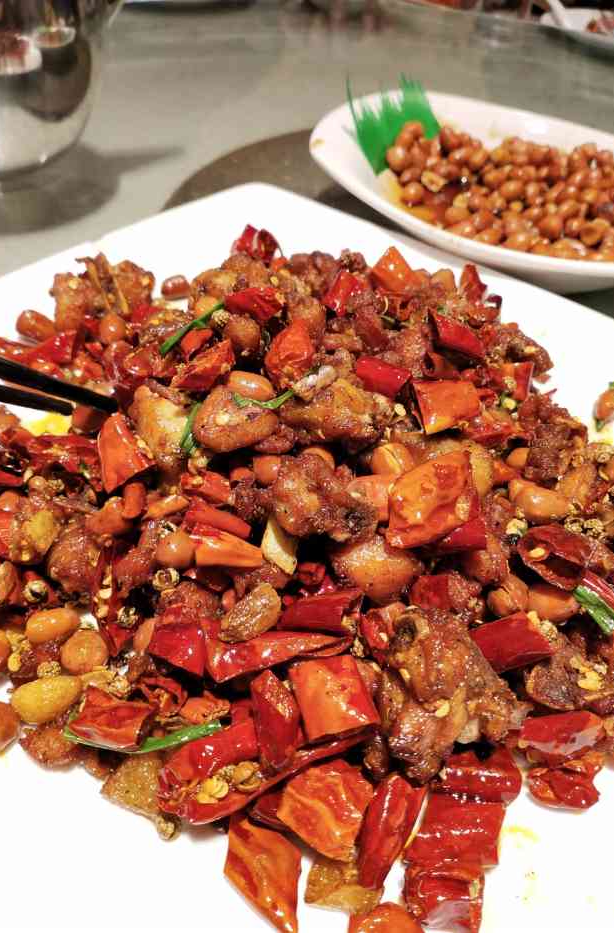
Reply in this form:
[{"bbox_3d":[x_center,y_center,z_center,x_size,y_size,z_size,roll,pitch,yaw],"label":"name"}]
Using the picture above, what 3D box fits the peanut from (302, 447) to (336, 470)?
[{"bbox_3d":[0.003,-0.001,0.222,0.012,0.009,0.009,0,41,0],"label":"peanut"}]

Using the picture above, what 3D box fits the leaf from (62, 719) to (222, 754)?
[{"bbox_3d":[-0.037,0.061,0.180,0.035,0.005,0.007,-2,47,-5],"label":"leaf"}]

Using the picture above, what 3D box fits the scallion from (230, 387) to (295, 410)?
[{"bbox_3d":[-0.013,-0.020,0.243,0.019,0.004,0.006,-4,42,-4],"label":"scallion"}]

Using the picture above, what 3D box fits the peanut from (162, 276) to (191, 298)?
[{"bbox_3d":[-0.055,-0.076,0.343,0.012,0.009,0.010,-5,41,-6],"label":"peanut"}]

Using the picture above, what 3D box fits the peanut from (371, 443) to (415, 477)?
[{"bbox_3d":[0.023,-0.001,0.215,0.012,0.010,0.010,0,55,2],"label":"peanut"}]

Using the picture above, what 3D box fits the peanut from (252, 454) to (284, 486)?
[{"bbox_3d":[-0.010,0.001,0.220,0.012,0.009,0.009,0,41,0],"label":"peanut"}]

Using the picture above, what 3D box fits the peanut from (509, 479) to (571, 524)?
[{"bbox_3d":[0.063,0.009,0.219,0.016,0.010,0.011,29,82,19],"label":"peanut"}]

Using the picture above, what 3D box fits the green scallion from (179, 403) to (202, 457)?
[{"bbox_3d":[-0.032,-0.010,0.218,0.004,0.003,0.017,16,76,-3],"label":"green scallion"}]

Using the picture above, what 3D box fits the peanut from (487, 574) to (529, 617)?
[{"bbox_3d":[0.052,0.033,0.209,0.013,0.010,0.010,-28,49,-28],"label":"peanut"}]

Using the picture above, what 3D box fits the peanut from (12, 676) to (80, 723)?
[{"bbox_3d":[-0.060,0.054,0.187,0.016,0.010,0.010,-16,44,-17],"label":"peanut"}]

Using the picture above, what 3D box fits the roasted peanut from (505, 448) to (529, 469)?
[{"bbox_3d":[0.062,-0.002,0.237,0.013,0.009,0.009,0,41,0],"label":"roasted peanut"}]

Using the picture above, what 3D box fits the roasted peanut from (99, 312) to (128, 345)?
[{"bbox_3d":[-0.069,-0.050,0.288,0.010,0.009,0.013,4,69,4],"label":"roasted peanut"}]

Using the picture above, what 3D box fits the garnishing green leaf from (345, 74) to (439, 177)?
[{"bbox_3d":[0.054,-0.202,0.478,0.018,0.053,0.060,13,40,44],"label":"garnishing green leaf"}]

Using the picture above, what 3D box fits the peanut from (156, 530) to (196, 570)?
[{"bbox_3d":[-0.034,0.022,0.213,0.012,0.009,0.010,22,46,22],"label":"peanut"}]

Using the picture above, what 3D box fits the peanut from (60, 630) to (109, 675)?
[{"bbox_3d":[-0.055,0.046,0.200,0.011,0.010,0.013,11,27,12],"label":"peanut"}]

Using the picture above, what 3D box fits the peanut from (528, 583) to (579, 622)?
[{"bbox_3d":[0.062,0.034,0.204,0.013,0.009,0.010,10,50,13],"label":"peanut"}]

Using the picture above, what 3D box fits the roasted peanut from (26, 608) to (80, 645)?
[{"bbox_3d":[-0.065,0.041,0.206,0.014,0.009,0.009,-21,45,-23],"label":"roasted peanut"}]

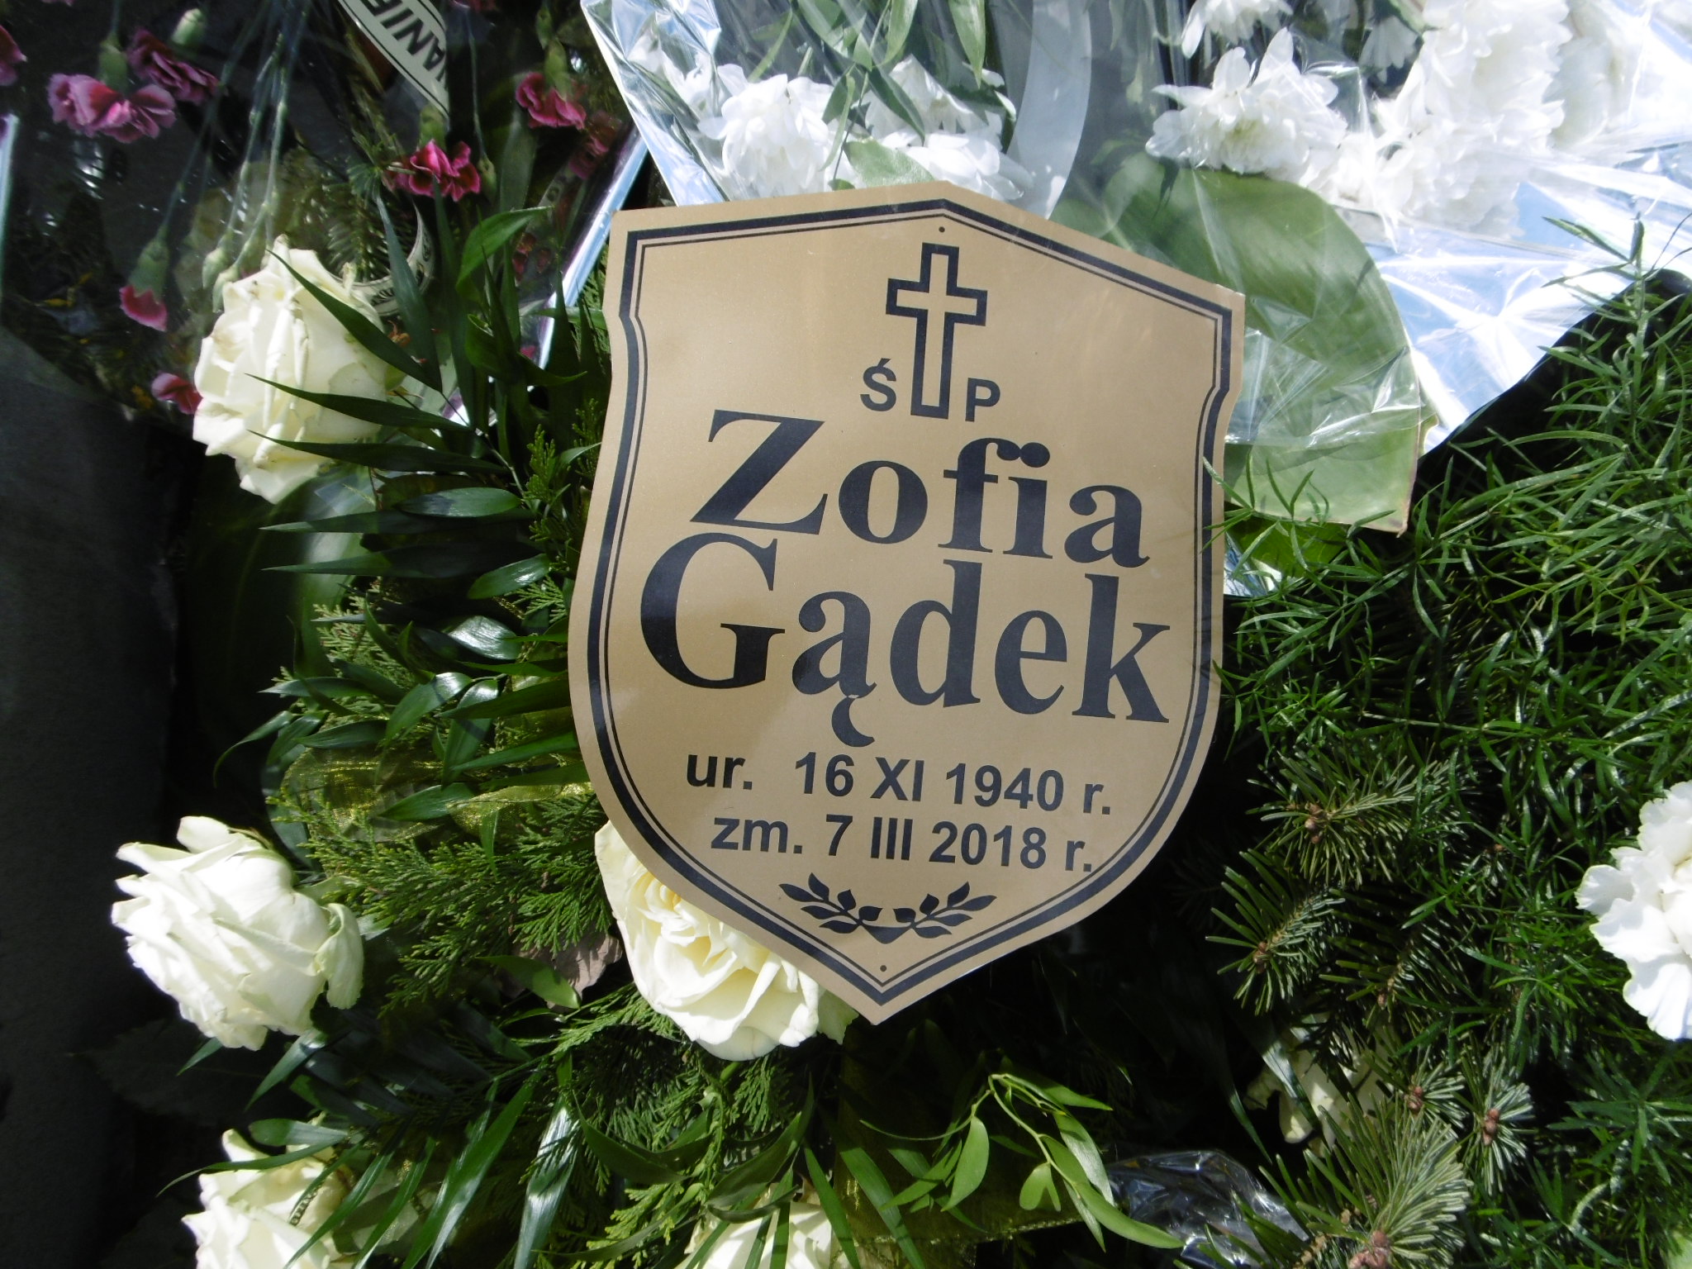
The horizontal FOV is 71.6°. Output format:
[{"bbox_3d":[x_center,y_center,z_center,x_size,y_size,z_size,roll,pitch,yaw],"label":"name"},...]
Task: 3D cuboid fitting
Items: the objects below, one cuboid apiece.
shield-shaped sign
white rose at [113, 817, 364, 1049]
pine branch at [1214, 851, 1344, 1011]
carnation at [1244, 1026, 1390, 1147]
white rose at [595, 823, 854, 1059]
[{"bbox_3d":[0.021,-0.012,0.371,0.208,0.004,0.268,5,87,-7],"label":"shield-shaped sign"},{"bbox_3d":[-0.211,0.102,0.405,0.064,0.080,0.080,-34,91,-26],"label":"white rose"},{"bbox_3d":[0.152,0.103,0.410,0.050,0.045,0.060,27,36,19],"label":"pine branch"},{"bbox_3d":[0.185,0.173,0.455,0.058,0.045,0.058,-3,60,5],"label":"carnation"},{"bbox_3d":[-0.041,0.103,0.403,0.088,0.066,0.088,-5,74,17],"label":"white rose"}]

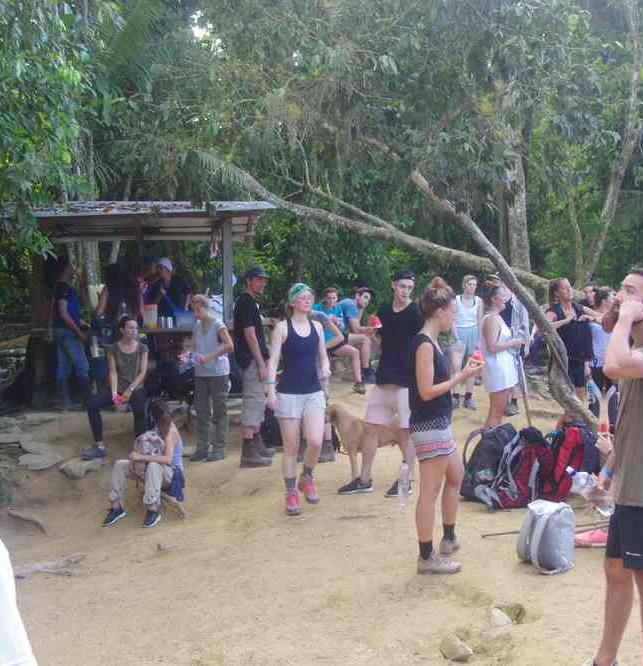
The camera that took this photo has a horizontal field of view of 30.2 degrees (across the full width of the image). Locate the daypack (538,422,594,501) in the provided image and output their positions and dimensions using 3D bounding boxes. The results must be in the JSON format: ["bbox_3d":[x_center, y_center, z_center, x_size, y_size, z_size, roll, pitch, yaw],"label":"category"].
[{"bbox_3d":[1.830,0.964,8.950,0.360,0.570,0.320,2,3,37],"label":"daypack"}]

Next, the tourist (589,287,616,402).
[{"bbox_3d":[2.720,0.370,11.500,0.450,1.580,0.340,1,2,30],"label":"tourist"}]

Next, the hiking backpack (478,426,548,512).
[{"bbox_3d":[1.422,0.988,8.700,0.380,0.570,0.330,7,0,-30],"label":"hiking backpack"}]

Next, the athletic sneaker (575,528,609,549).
[{"bbox_3d":[1.670,1.265,7.350,0.270,0.120,0.105,0,2,-3],"label":"athletic sneaker"}]

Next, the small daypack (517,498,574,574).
[{"bbox_3d":[1.267,1.148,6.750,0.250,0.400,0.300,1,2,21],"label":"small daypack"}]

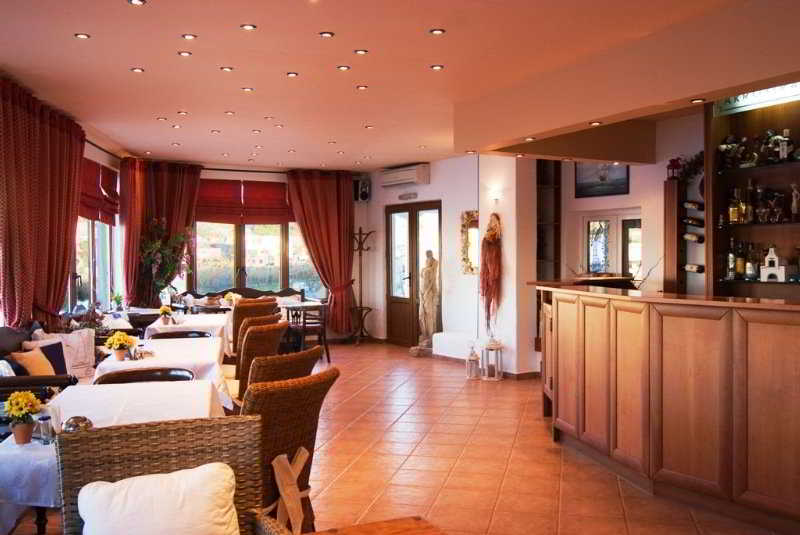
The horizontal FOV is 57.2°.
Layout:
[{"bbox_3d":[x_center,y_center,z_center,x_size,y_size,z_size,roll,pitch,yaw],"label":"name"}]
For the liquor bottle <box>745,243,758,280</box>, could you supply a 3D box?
[{"bbox_3d":[2.706,-0.046,5.650,0.100,0.295,0.090,0,1,25],"label":"liquor bottle"}]

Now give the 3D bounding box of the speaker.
[{"bbox_3d":[-0.616,-1.249,11.750,0.230,0.410,0.230,-1,1,-28],"label":"speaker"}]

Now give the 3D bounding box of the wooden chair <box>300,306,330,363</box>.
[{"bbox_3d":[-1.100,0.827,9.500,0.430,0.770,0.410,0,1,-15],"label":"wooden chair"}]

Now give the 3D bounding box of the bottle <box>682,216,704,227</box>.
[{"bbox_3d":[2.730,-0.429,6.850,0.077,0.077,0.300,0,11,-34],"label":"bottle"}]

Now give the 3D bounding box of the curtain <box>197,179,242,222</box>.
[{"bbox_3d":[-2.722,-1.011,11.127,0.700,0.670,0.080,0,1,-23],"label":"curtain"}]

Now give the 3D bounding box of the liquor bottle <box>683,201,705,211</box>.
[{"bbox_3d":[2.434,-0.519,6.150,0.078,0.078,0.300,-1,7,-32],"label":"liquor bottle"}]

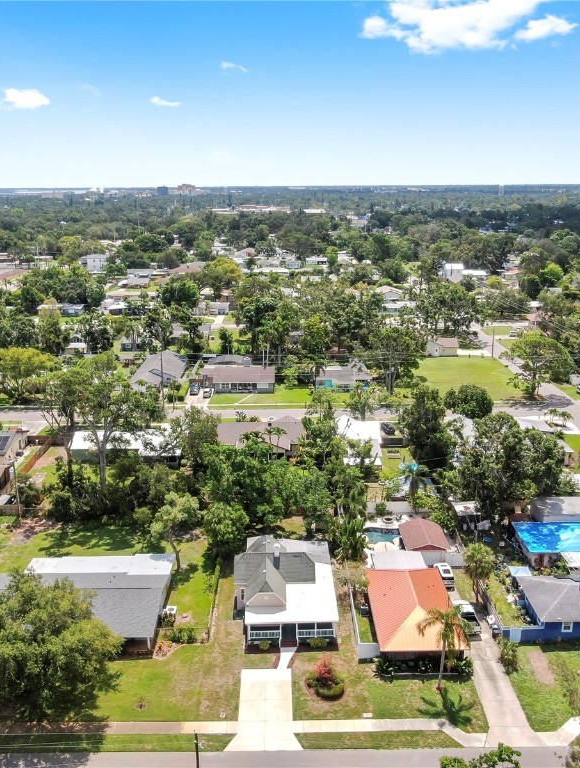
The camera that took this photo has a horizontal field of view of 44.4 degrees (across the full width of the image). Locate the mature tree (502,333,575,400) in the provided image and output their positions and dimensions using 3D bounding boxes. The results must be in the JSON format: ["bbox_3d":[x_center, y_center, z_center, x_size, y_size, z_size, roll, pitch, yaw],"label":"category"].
[{"bbox_3d":[57.781,-4.336,164.608,16.000,16.000,15.000,0,16,0],"label":"mature tree"}]

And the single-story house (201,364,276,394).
[{"bbox_3d":[-12.630,-1.640,176.180,17.800,4.900,13.500,0,16,0],"label":"single-story house"}]

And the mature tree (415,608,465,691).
[{"bbox_3d":[15.085,26.581,70.384,4.500,8.700,4.500,-1,16,-1],"label":"mature tree"}]

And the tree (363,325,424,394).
[{"bbox_3d":[24.575,-5.576,168.269,14.300,16.700,13.500,0,16,0],"label":"tree"}]

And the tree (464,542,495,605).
[{"bbox_3d":[22.530,22.540,84.070,3.700,7.800,3.700,0,16,0],"label":"tree"}]

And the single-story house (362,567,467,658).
[{"bbox_3d":[13.880,25.190,80.380,9.200,4.800,16.200,0,16,0],"label":"single-story house"}]

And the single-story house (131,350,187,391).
[{"bbox_3d":[-34.026,-3.619,186.863,11.800,4.800,27.000,-1,16,-1],"label":"single-story house"}]

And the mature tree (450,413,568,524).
[{"bbox_3d":[32.555,12.258,105.253,16.500,16.300,15.000,0,16,0],"label":"mature tree"}]

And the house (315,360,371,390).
[{"bbox_3d":[13.270,-1.800,176.560,13.600,4.700,12.500,0,16,0],"label":"house"}]

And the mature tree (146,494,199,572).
[{"bbox_3d":[-15.014,19.169,91.552,6.900,10.800,6.600,0,16,0],"label":"mature tree"}]

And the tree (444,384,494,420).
[{"bbox_3d":[37.160,4.520,146.880,9.900,8.300,9.300,0,16,0],"label":"tree"}]

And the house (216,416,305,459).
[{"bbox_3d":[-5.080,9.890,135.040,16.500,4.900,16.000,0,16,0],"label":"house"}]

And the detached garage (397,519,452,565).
[{"bbox_3d":[18.451,21.717,97.170,5.900,3.600,7.000,-1,16,-1],"label":"detached garage"}]

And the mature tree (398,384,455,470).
[{"bbox_3d":[23.635,7.643,123.161,9.500,15.600,9.200,0,16,0],"label":"mature tree"}]

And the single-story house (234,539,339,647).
[{"bbox_3d":[-0.687,23.522,85.800,12.100,6.500,18.000,-1,16,-1],"label":"single-story house"}]

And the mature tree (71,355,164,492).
[{"bbox_3d":[-27.570,6.778,112.988,15.000,23.200,13.500,0,16,0],"label":"mature tree"}]

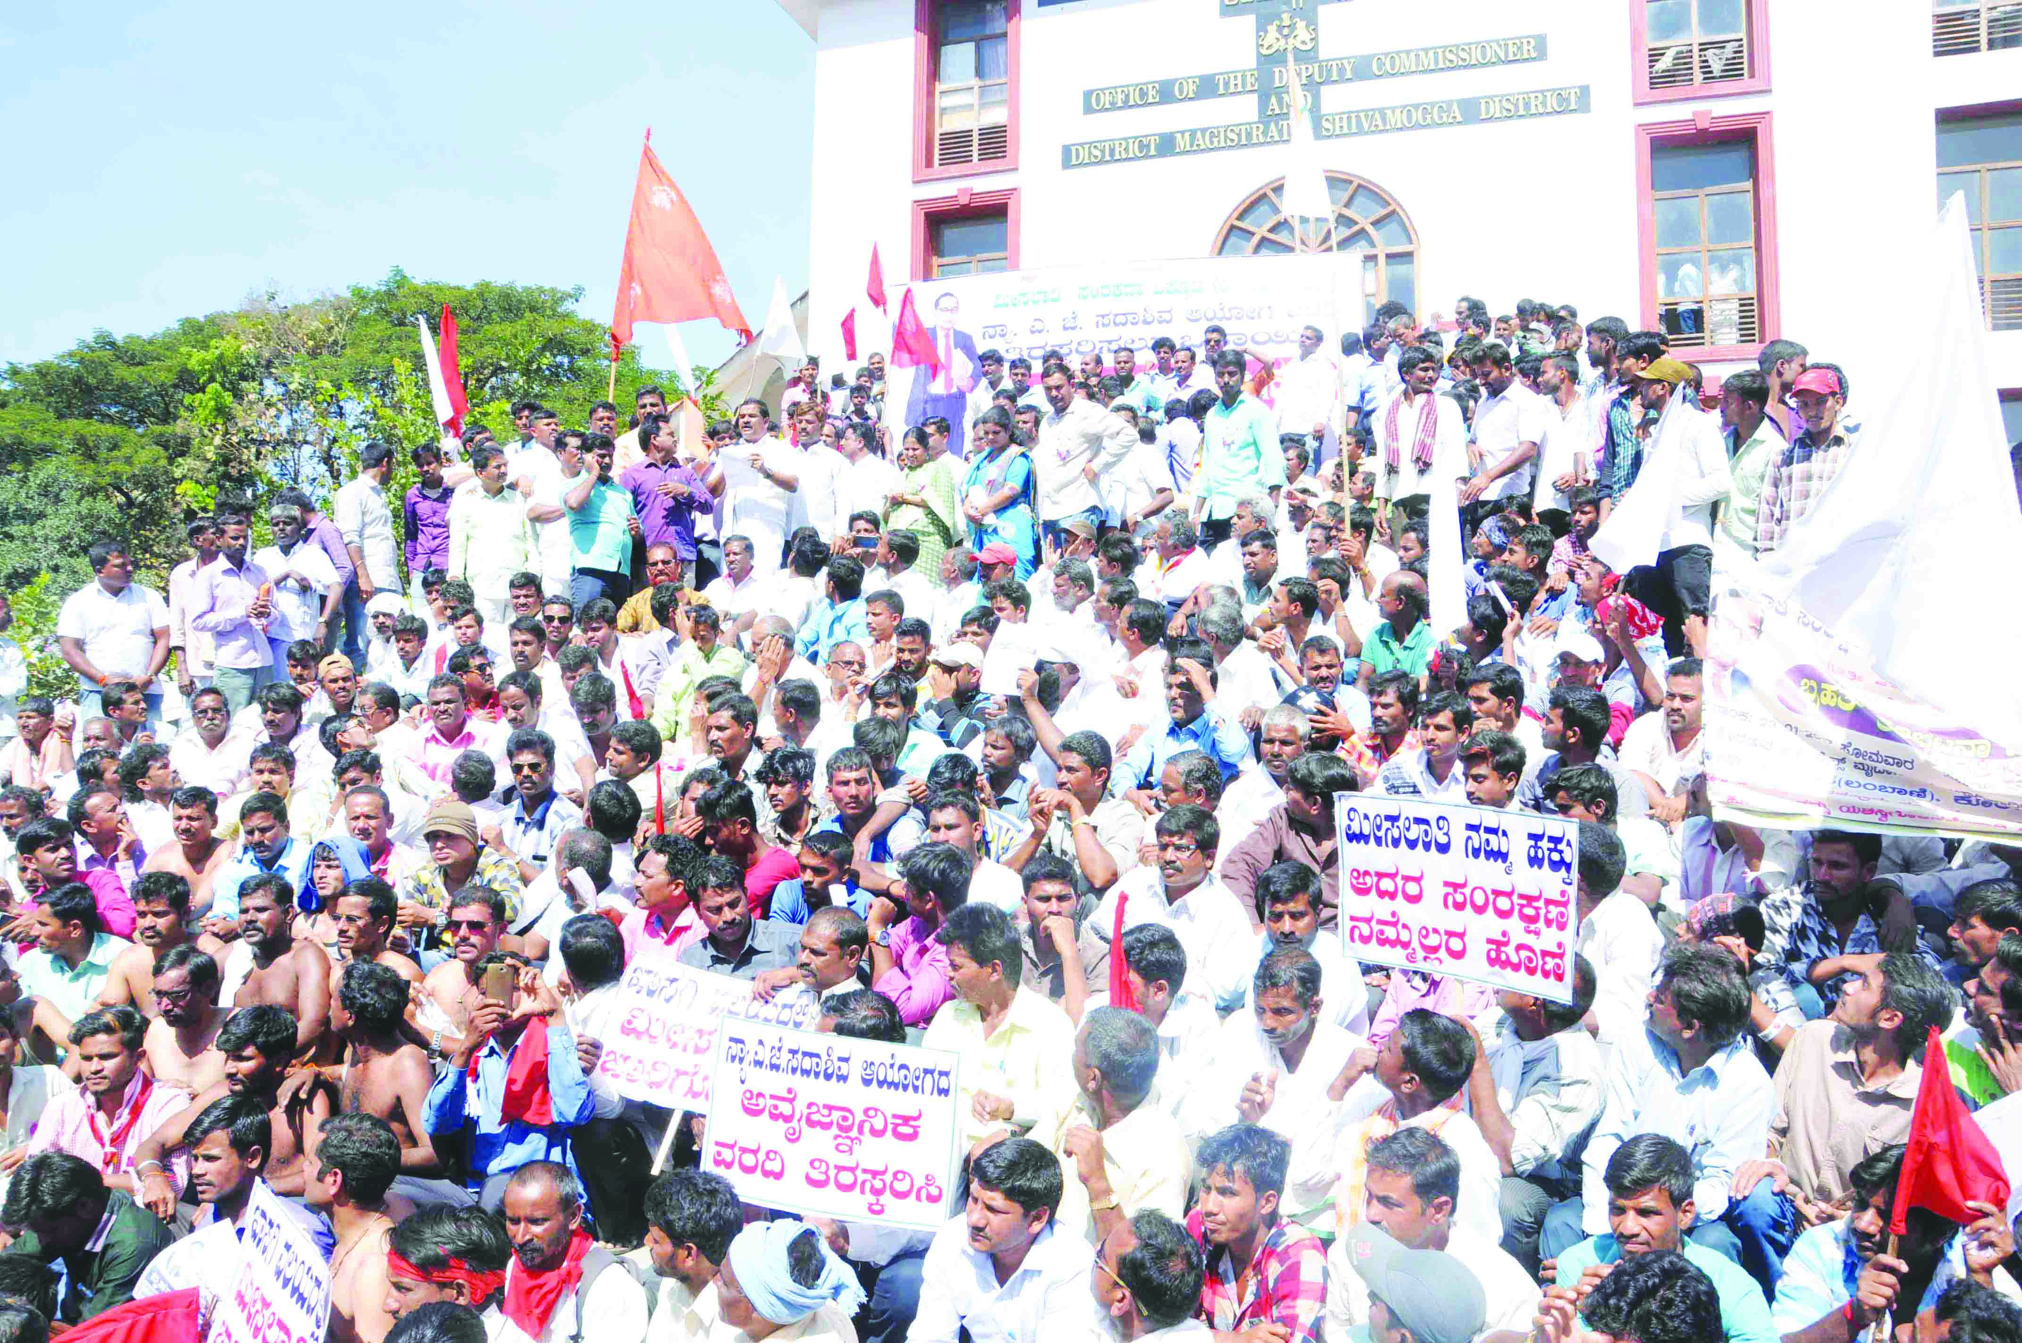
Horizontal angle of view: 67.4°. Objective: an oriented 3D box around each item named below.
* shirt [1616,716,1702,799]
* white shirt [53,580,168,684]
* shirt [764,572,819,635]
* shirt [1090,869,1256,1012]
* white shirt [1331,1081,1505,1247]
[{"bbox_3d":[2.302,0.370,5.250,0.460,0.500,0.300,-3,-7,30],"label":"shirt"},{"bbox_3d":[-4.299,-0.163,7.250,0.540,0.570,0.320,5,-7,-33],"label":"white shirt"},{"bbox_3d":[-1.091,-0.301,7.500,0.300,0.480,0.420,0,-6,9],"label":"shirt"},{"bbox_3d":[0.497,0.861,4.600,0.500,0.520,0.300,-2,-7,23],"label":"shirt"},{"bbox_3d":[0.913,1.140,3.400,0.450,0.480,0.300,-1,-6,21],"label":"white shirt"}]

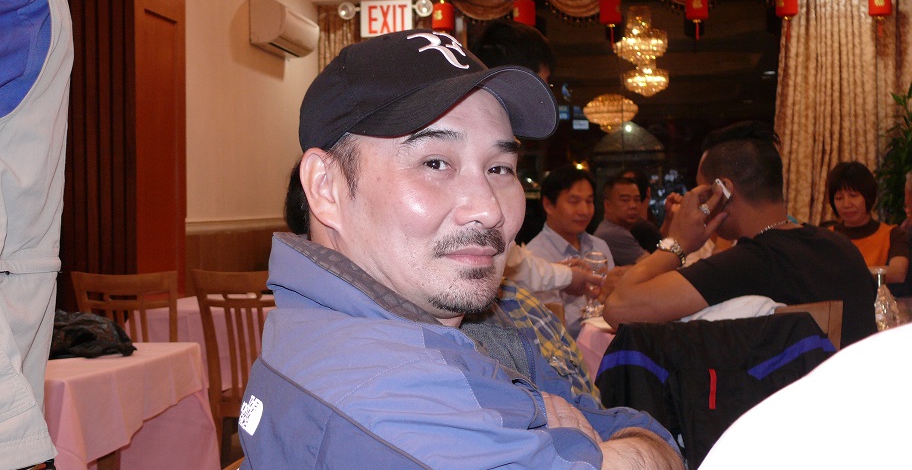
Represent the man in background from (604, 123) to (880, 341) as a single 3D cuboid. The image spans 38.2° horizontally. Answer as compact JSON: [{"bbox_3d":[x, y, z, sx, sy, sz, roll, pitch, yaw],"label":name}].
[{"bbox_3d":[0.678,0.393,3.220,0.580,1.330,0.720,-2,2,-40],"label":"man in background"}]

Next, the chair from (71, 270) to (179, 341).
[{"bbox_3d":[-1.208,0.588,5.235,0.420,0.910,0.500,-1,1,12],"label":"chair"}]

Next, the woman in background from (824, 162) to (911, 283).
[{"bbox_3d":[1.509,0.368,4.837,0.500,1.270,0.650,-1,2,20],"label":"woman in background"}]

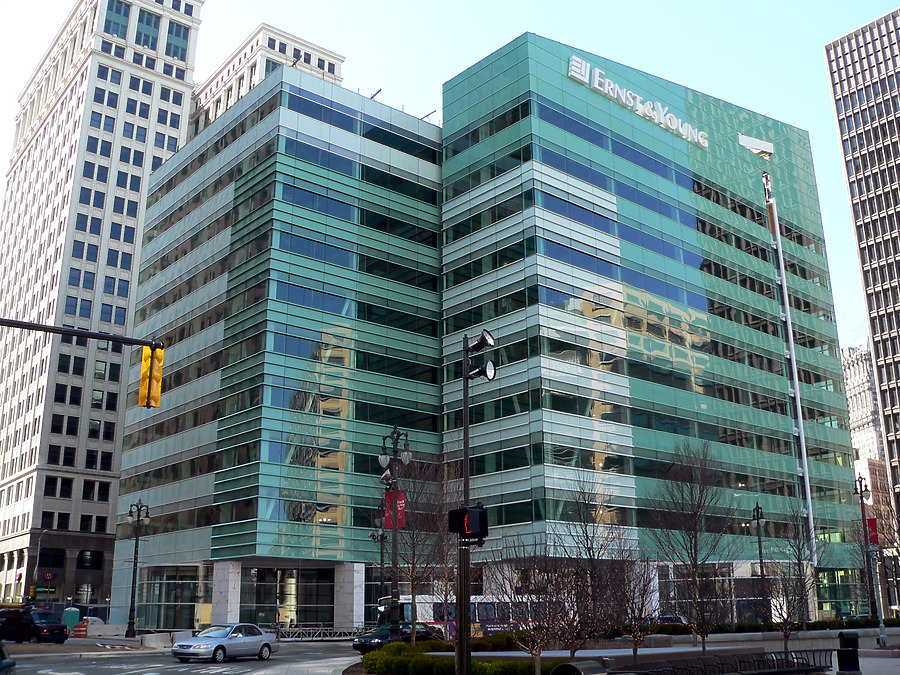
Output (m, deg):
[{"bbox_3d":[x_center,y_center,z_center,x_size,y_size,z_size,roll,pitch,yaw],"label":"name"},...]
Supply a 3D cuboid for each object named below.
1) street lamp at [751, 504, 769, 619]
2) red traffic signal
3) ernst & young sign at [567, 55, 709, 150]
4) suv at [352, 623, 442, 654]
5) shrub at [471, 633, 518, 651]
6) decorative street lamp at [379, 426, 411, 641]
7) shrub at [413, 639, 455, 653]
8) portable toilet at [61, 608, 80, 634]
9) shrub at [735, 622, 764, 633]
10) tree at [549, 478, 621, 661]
[{"bbox_3d":[22.360,16.483,67.080,0.650,9.500,1.250,9,-20,-29],"label":"street lamp"},{"bbox_3d":[0.283,2.841,14.299,0.550,0.520,0.420,10,-20,-31],"label":"red traffic signal"},{"bbox_3d":[18.224,-21.872,87.317,20.679,2.450,0.400,14,-22,-38],"label":"ernst & young sign"},{"bbox_3d":[-2.630,15.050,46.878,1.870,1.520,4.800,-12,-21,34],"label":"suv"},{"bbox_3d":[1.583,10.812,33.288,1.750,0.660,1.100,1,-17,-5],"label":"shrub"},{"bbox_3d":[-2.468,8.749,41.691,1.600,9.816,0.620,-12,-21,34],"label":"decorative street lamp"},{"bbox_3d":[-0.678,12.655,38.476,1.850,0.538,1.100,0,-17,0],"label":"shrub"},{"bbox_3d":[-32.969,24.644,81.422,1.150,2.300,1.200,10,-20,-30],"label":"portable toilet"},{"bbox_3d":[13.591,13.182,42.473,1.350,0.500,0.900,6,-18,-19],"label":"shrub"},{"bbox_3d":[5.417,9.064,37.613,2.800,7.112,2.800,-3,-17,8],"label":"tree"}]

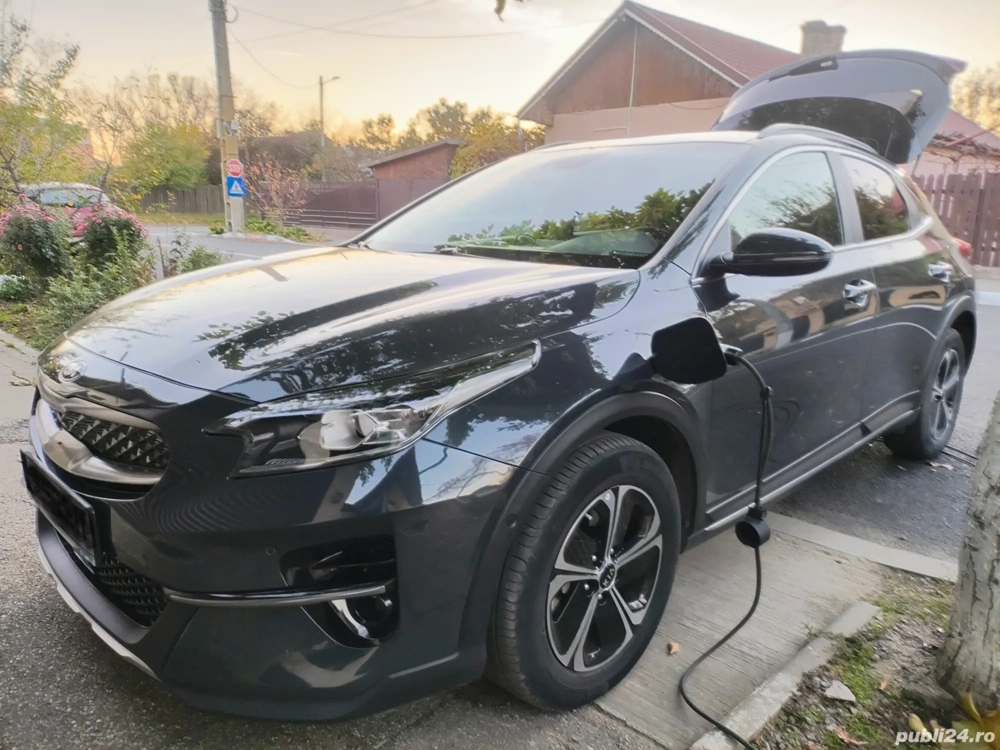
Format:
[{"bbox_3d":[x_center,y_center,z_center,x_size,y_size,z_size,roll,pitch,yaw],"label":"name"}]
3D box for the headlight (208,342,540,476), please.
[{"bbox_3d":[-0.232,0.072,1.405,0.380,0.250,0.550,8,14,33],"label":"headlight"}]

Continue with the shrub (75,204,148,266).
[{"bbox_3d":[-4.949,-1.688,9.200,0.950,0.930,0.920,0,13,0],"label":"shrub"}]

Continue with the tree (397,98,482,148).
[{"bbox_3d":[-3.518,-12.649,42.000,5.000,6.900,4.800,0,13,0],"label":"tree"}]

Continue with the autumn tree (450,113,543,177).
[{"bbox_3d":[-0.099,-8.149,28.500,3.700,4.500,3.500,0,13,0],"label":"autumn tree"}]

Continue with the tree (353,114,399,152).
[{"bbox_3d":[-7.930,-13.408,46.000,3.100,6.300,3.000,0,13,0],"label":"tree"}]

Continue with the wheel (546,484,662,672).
[{"bbox_3d":[0.203,0.460,1.728,0.437,0.437,0.170,-11,16,-44],"label":"wheel"}]

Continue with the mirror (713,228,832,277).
[{"bbox_3d":[0.712,-0.318,1.883,0.190,0.140,0.240,-11,16,-43],"label":"mirror"}]

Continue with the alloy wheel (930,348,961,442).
[{"bbox_3d":[2.096,0.085,3.538,0.437,0.437,0.170,-11,16,-43],"label":"alloy wheel"}]

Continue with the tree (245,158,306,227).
[{"bbox_3d":[-8.082,-6.570,26.000,2.200,2.600,2.100,0,13,0],"label":"tree"}]

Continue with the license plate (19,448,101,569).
[{"bbox_3d":[-0.997,0.291,1.629,0.020,0.122,0.525,-10,15,-44],"label":"license plate"}]

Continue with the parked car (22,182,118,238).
[{"bbox_3d":[-12.024,-4.709,20.800,3.850,1.500,1.670,2,13,7],"label":"parked car"}]

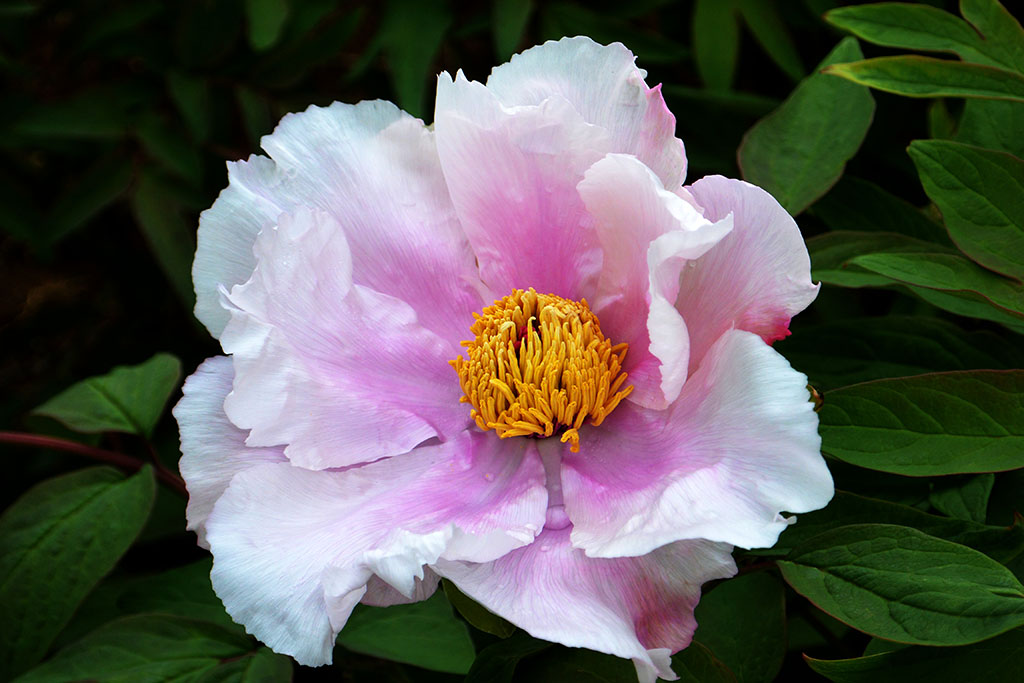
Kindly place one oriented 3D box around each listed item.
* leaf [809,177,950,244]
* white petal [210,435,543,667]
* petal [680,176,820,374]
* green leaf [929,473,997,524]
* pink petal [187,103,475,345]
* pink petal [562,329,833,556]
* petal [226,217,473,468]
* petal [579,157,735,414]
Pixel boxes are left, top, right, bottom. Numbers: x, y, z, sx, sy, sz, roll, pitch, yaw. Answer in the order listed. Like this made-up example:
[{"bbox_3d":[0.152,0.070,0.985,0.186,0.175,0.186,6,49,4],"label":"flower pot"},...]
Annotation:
[{"bbox_3d":[0.120,-0.042,0.750,0.054,0.012,0.026,11,49,6],"label":"leaf"},{"bbox_3d":[-0.038,0.058,0.635,0.090,0.034,0.058,-29,64,-16],"label":"white petal"},{"bbox_3d":[0.067,-0.017,0.665,0.050,0.066,0.026,27,7,20],"label":"petal"},{"bbox_3d":[0.140,0.047,0.720,0.023,0.008,0.028,24,57,17],"label":"green leaf"},{"bbox_3d":[-0.048,-0.034,0.665,0.076,0.032,0.074,40,74,-10],"label":"pink petal"},{"bbox_3d":[0.051,0.029,0.643,0.072,0.030,0.060,13,65,13],"label":"pink petal"},{"bbox_3d":[-0.047,-0.001,0.650,0.074,0.032,0.070,-4,77,-22],"label":"petal"},{"bbox_3d":[0.040,-0.016,0.652,0.042,0.070,0.034,7,9,33],"label":"petal"}]

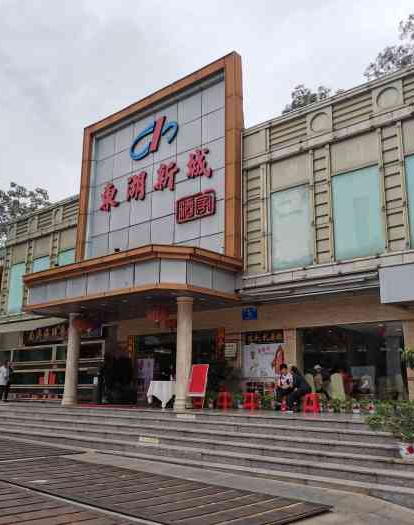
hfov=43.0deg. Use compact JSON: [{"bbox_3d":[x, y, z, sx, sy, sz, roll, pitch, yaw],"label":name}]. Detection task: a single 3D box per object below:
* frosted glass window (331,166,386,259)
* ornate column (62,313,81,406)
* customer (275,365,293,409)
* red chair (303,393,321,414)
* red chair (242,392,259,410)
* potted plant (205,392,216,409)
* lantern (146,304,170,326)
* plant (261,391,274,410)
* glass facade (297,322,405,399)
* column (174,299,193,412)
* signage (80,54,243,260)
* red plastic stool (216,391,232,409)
[{"bbox_3d":[3.979,-1.276,13.835,1.359,2.408,0.100,-11,-18,40],"label":"frosted glass window"},{"bbox_3d":[-4.495,3.190,17.379,0.480,2.980,0.480,-11,-18,40],"label":"ornate column"},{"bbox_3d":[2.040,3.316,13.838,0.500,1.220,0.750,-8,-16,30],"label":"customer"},{"bbox_3d":[2.605,3.512,13.043,0.380,0.470,0.380,-11,-18,40],"label":"red chair"},{"bbox_3d":[1.216,3.893,14.694,0.400,0.470,0.400,-11,-18,40],"label":"red chair"},{"bbox_3d":[0.106,4.168,15.910,0.300,0.480,0.300,1,-14,0],"label":"potted plant"},{"bbox_3d":[-1.391,1.489,14.772,0.640,0.600,0.640,1,-14,0],"label":"lantern"},{"bbox_3d":[1.703,3.891,14.801,0.350,0.540,0.350,1,-14,0],"label":"plant"},{"bbox_3d":[3.763,2.608,13.805,2.940,2.010,0.100,-11,-18,40],"label":"glass facade"},{"bbox_3d":[-0.597,2.382,13.912,0.450,2.980,0.450,1,-14,0],"label":"column"},{"bbox_3d":[-1.879,-2.628,17.408,7.420,6.300,0.420,-11,-18,40],"label":"signage"},{"bbox_3d":[0.453,3.811,14.407,0.380,0.470,0.380,-11,-18,40],"label":"red plastic stool"}]

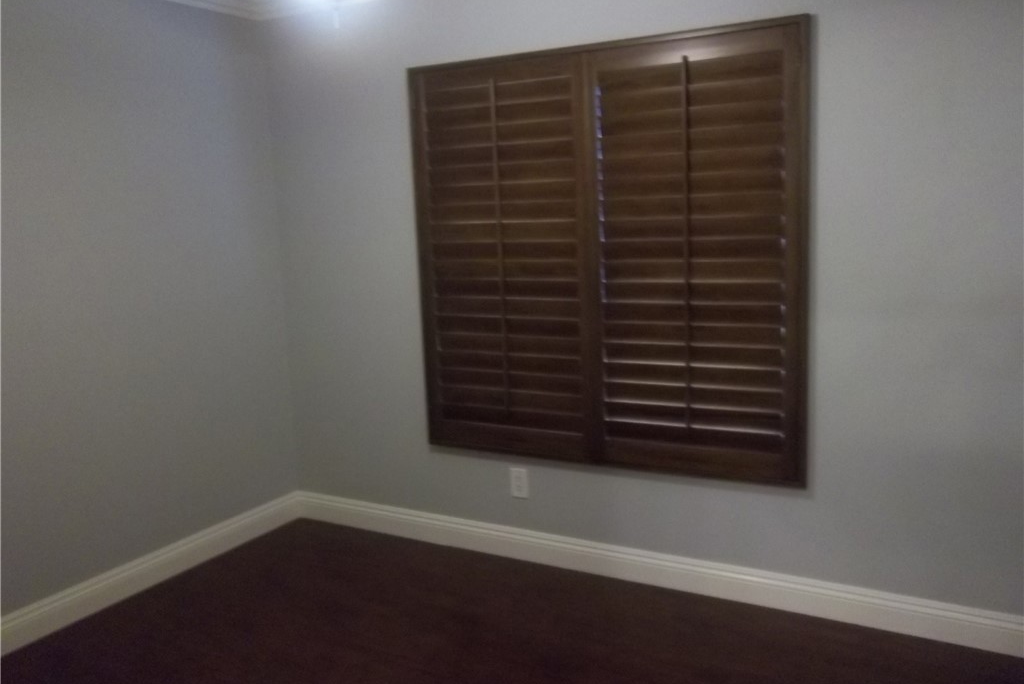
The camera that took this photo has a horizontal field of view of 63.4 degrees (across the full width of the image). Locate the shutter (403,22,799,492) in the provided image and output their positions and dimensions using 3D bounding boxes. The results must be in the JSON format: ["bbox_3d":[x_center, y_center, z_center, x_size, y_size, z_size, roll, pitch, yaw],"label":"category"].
[{"bbox_3d":[0.304,-0.302,3.125,1.562,1.568,0.050,3,10,29],"label":"shutter"}]

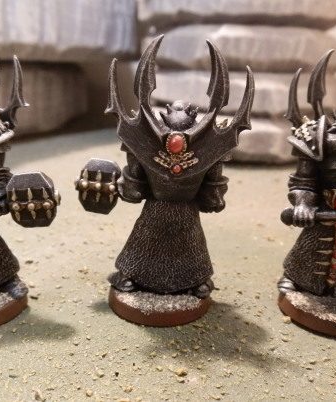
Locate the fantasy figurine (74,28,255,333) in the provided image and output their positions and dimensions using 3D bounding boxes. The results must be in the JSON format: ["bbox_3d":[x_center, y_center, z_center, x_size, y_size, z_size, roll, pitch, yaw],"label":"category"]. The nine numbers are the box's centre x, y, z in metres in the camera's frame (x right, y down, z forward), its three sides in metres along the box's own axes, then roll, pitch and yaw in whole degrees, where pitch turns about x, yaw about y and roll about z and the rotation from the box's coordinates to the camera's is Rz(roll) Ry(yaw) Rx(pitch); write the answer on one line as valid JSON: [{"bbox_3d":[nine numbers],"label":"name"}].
[{"bbox_3d":[-0.002,-0.005,0.101,0.039,0.062,0.026,4,17,0],"label":"fantasy figurine"}]

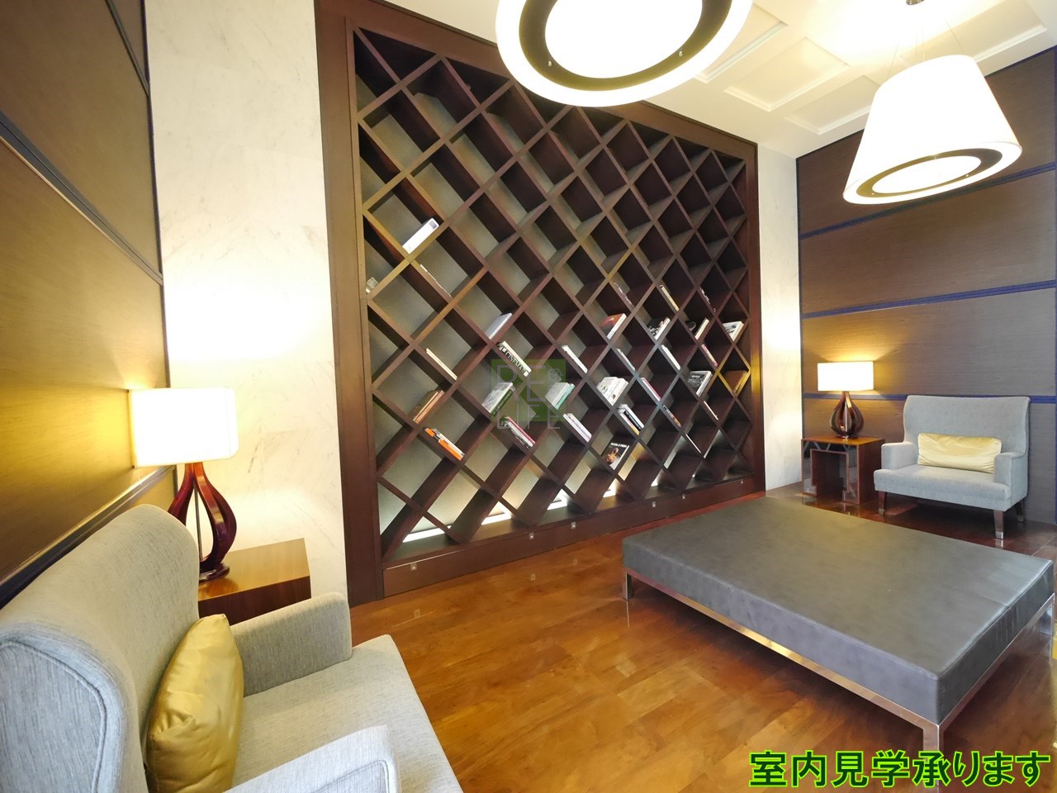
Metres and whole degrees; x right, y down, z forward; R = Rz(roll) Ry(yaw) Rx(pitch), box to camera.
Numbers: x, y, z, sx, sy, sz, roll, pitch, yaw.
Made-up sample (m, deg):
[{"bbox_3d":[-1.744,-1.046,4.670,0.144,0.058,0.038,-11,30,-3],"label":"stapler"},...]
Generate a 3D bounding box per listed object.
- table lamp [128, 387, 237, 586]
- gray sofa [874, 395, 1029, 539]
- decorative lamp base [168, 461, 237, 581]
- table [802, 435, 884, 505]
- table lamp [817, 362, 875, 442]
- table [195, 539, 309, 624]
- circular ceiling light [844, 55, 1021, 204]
[{"bbox_3d":[-1.384,0.364,1.778,0.285,0.792,0.340,-4,3,-29],"label":"table lamp"},{"bbox_3d":[3.504,0.527,3.562,0.724,1.012,0.787,-4,3,-29],"label":"gray sofa"},{"bbox_3d":[-1.376,0.512,1.785,0.271,0.496,0.271,-4,3,-29],"label":"decorative lamp base"},{"bbox_3d":[3.238,0.726,4.407,0.527,0.570,0.513,-4,3,-29],"label":"table"},{"bbox_3d":[3.261,0.045,4.406,0.299,0.788,0.352,-4,3,-29],"label":"table lamp"},{"bbox_3d":[-1.247,1.036,1.873,0.524,0.570,0.513,-4,3,-29],"label":"table"},{"bbox_3d":[2.548,-1.730,2.767,0.858,0.611,0.858,-3,2,0],"label":"circular ceiling light"}]

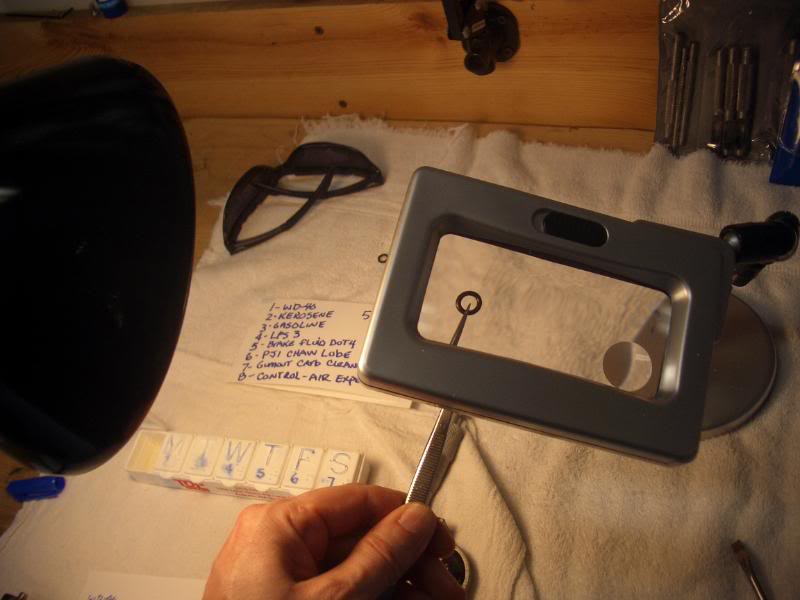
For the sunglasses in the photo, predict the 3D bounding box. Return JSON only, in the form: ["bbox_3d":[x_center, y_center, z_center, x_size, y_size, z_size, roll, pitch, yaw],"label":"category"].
[{"bbox_3d":[-0.088,-0.092,0.659,0.140,0.037,0.061,-26,49,-12],"label":"sunglasses"}]

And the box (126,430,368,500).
[{"bbox_3d":[-0.092,0.104,0.493,0.149,0.021,0.030,3,49,14],"label":"box"}]

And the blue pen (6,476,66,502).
[{"bbox_3d":[-0.232,0.120,0.516,0.038,0.011,0.012,-7,48,6],"label":"blue pen"}]

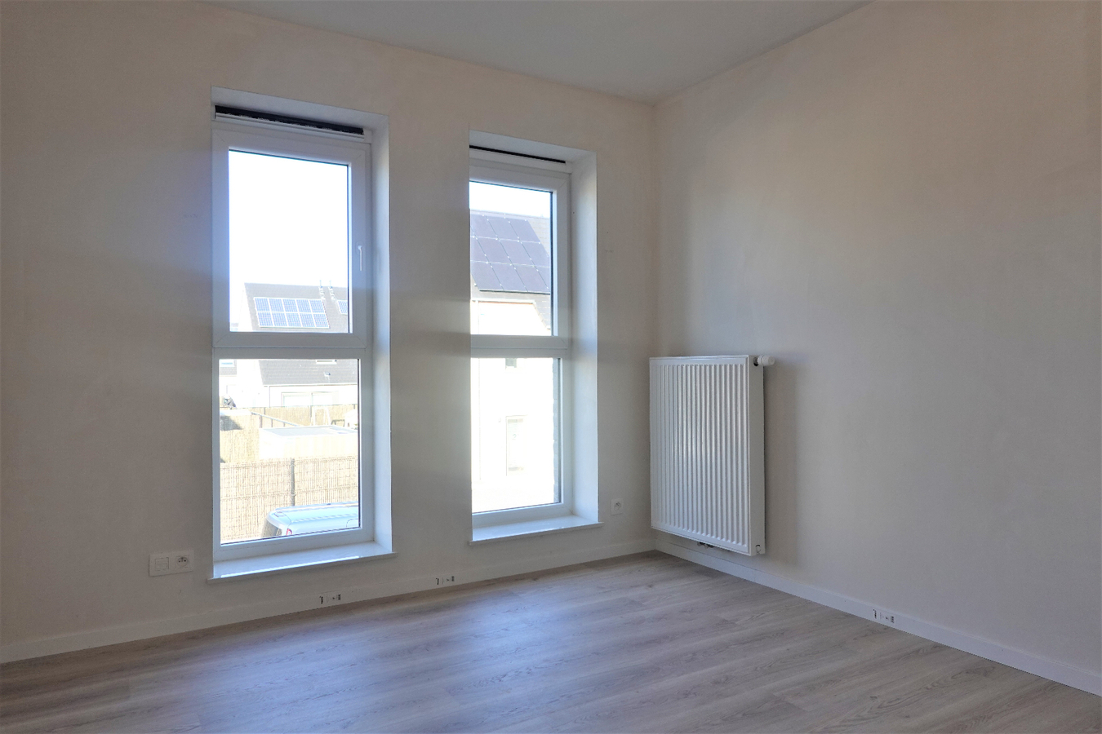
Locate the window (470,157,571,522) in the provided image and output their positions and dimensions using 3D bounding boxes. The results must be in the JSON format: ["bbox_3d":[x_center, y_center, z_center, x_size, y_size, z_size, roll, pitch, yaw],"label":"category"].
[{"bbox_3d":[-0.211,-0.123,3.952,0.735,1.915,0.080,0,0,-31],"label":"window"}]

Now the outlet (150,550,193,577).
[{"bbox_3d":[-1.475,0.764,2.858,0.154,0.086,0.012,0,0,-31],"label":"outlet"}]

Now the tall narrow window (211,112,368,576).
[{"bbox_3d":[-1.182,-0.120,3.365,0.735,1.923,0.080,0,0,-31],"label":"tall narrow window"}]

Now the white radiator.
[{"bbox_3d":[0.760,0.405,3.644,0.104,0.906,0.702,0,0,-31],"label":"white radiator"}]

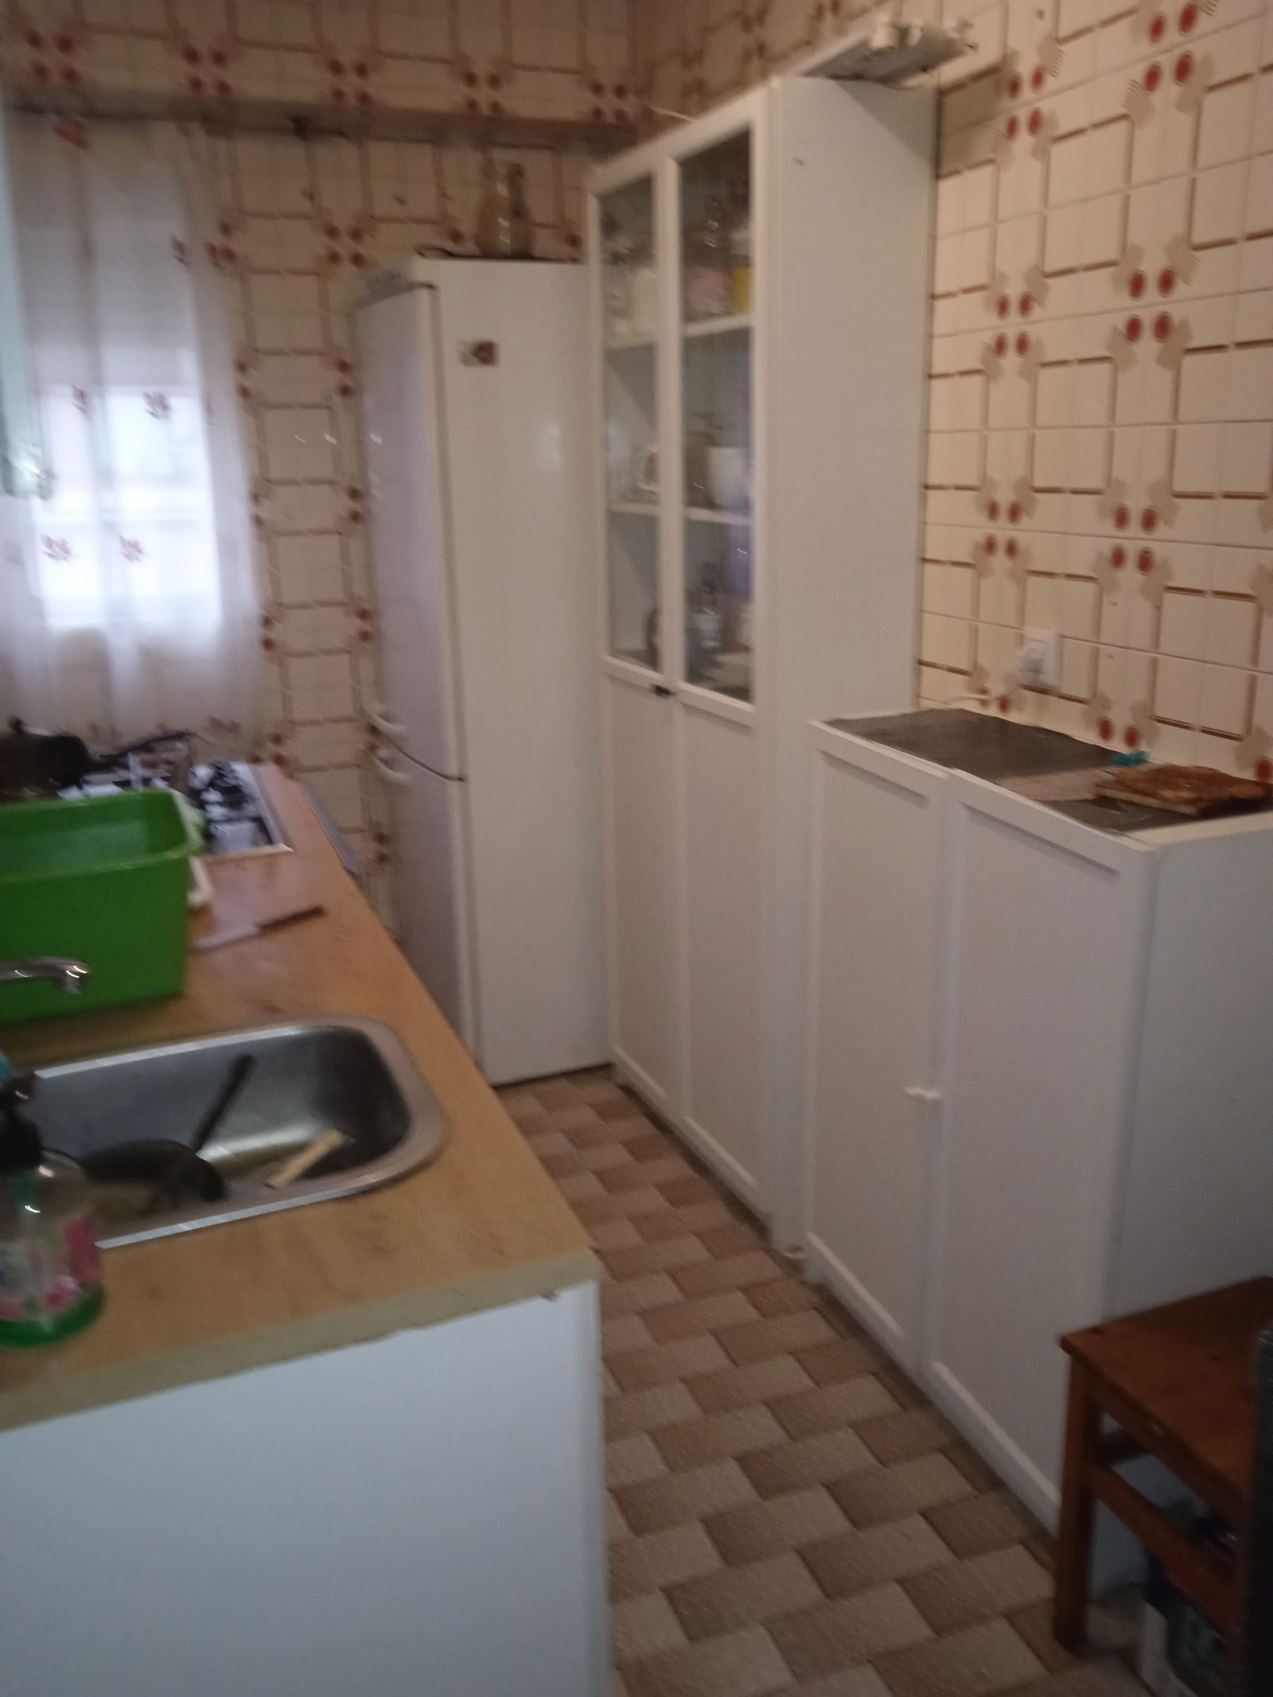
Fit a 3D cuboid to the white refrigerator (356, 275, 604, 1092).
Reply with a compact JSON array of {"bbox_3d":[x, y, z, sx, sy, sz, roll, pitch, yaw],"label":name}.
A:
[{"bbox_3d":[-0.271,-0.408,3.385,0.605,1.853,0.610,-9,18,-22],"label":"white refrigerator"}]

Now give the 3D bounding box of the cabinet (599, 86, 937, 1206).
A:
[{"bbox_3d":[0.209,-0.310,2.739,0.300,2.020,0.770,-9,18,-22],"label":"cabinet"}]

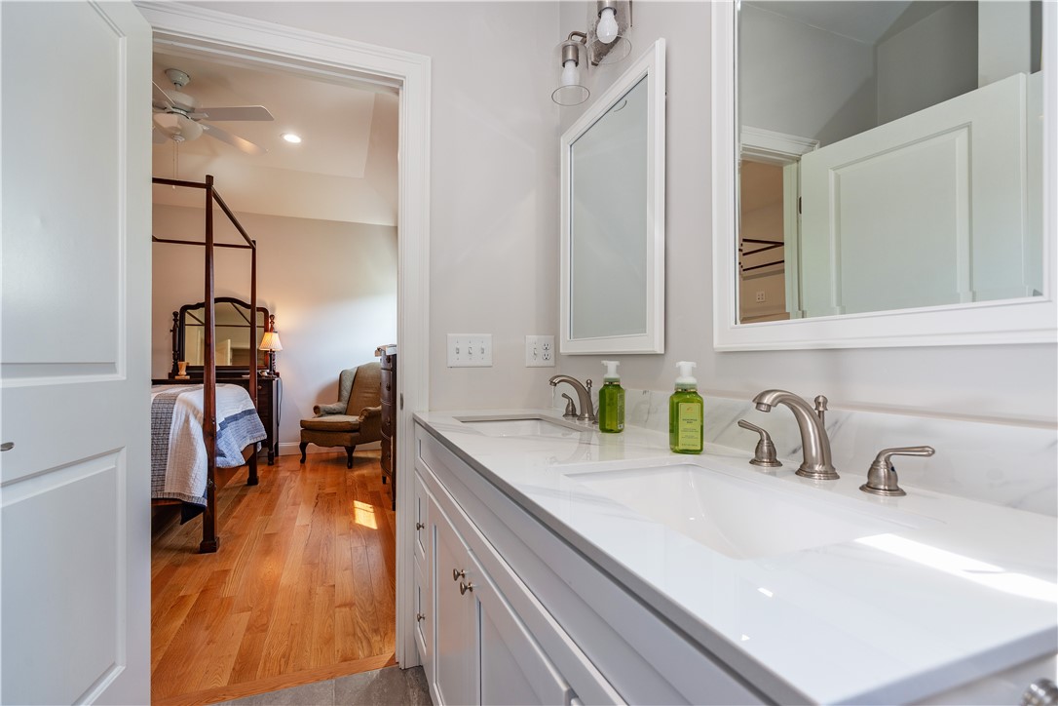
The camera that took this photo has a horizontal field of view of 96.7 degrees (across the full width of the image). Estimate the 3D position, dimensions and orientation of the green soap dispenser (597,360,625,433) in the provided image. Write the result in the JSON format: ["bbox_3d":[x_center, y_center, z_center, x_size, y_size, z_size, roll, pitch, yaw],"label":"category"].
[{"bbox_3d":[0.225,0.117,1.274,0.062,0.189,0.062,0,0,31],"label":"green soap dispenser"}]

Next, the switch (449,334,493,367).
[{"bbox_3d":[-0.213,-0.009,1.704,0.165,0.117,0.012,0,-1,-20],"label":"switch"}]

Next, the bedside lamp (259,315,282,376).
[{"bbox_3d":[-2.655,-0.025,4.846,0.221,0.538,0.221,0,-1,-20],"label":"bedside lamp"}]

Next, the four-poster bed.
[{"bbox_3d":[-3.062,0.061,3.015,2.150,2.140,1.630,0,0,-23],"label":"four-poster bed"}]

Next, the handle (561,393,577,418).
[{"bbox_3d":[0.135,0.180,1.623,0.055,0.069,0.092,0,0,-23],"label":"handle"}]

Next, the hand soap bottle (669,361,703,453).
[{"bbox_3d":[0.337,0.115,0.999,0.062,0.189,0.062,0,0,0],"label":"hand soap bottle"}]

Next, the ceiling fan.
[{"bbox_3d":[-2.483,-1.742,3.333,1.290,0.460,1.290,0,0,-23],"label":"ceiling fan"}]

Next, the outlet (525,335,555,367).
[{"bbox_3d":[0.045,-0.006,1.797,0.117,0.117,0.011,0,-1,-20],"label":"outlet"}]

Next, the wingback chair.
[{"bbox_3d":[-1.868,0.605,4.995,0.738,1.022,0.788,0,-1,22],"label":"wingback chair"}]

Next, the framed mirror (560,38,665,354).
[{"bbox_3d":[0.239,-0.412,1.508,0.031,0.831,0.568,0,-1,-22],"label":"framed mirror"}]

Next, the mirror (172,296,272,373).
[{"bbox_3d":[-3.125,-0.190,4.827,0.818,0.758,0.050,0,-1,-20],"label":"mirror"}]

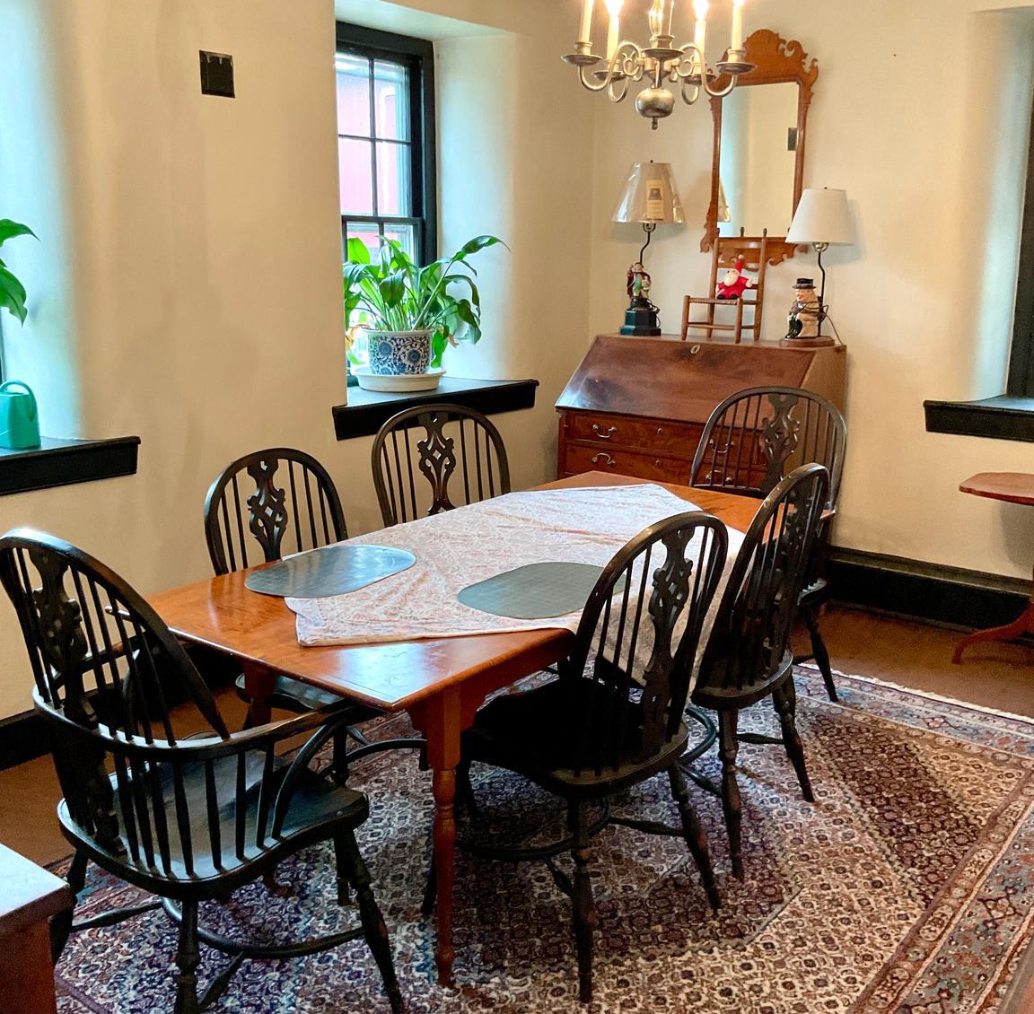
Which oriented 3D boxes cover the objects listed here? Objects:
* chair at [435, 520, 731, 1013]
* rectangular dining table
[{"bbox_3d":[0.146,0.447,2.533,0.585,0.985,0.490,12,17,42],"label":"chair"},{"bbox_3d":[0.026,0.473,2.981,0.850,0.735,1.860,10,16,37],"label":"rectangular dining table"}]

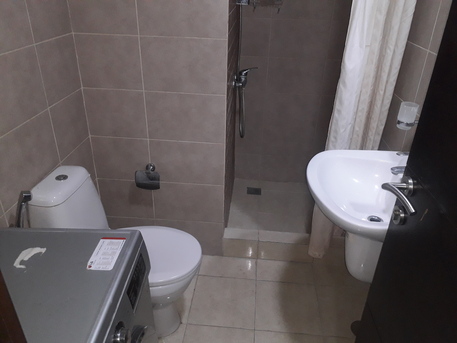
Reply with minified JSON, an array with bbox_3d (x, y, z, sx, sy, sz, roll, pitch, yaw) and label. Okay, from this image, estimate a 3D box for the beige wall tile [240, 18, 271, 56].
[{"bbox_3d":[0.177,-0.917,2.440,0.208,0.253,0.010,4,29,4],"label":"beige wall tile"}]

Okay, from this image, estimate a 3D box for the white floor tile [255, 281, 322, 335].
[{"bbox_3d":[0.309,0.708,1.861,0.332,0.012,0.323,4,28,4],"label":"white floor tile"}]

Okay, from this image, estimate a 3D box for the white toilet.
[{"bbox_3d":[-0.445,0.386,1.609,0.650,0.760,0.375,4,29,4],"label":"white toilet"}]

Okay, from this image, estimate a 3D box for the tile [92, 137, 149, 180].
[{"bbox_3d":[-0.574,-0.068,1.924,0.307,0.253,0.010,4,29,4],"label":"tile"}]

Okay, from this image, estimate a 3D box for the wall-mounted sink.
[{"bbox_3d":[0.534,0.269,1.432,0.495,0.520,0.590,4,28,4],"label":"wall-mounted sink"}]

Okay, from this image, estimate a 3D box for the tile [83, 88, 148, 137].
[{"bbox_3d":[-0.564,-0.288,1.801,0.308,0.253,0.012,4,28,4],"label":"tile"}]

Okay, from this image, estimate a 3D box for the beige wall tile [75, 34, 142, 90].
[{"bbox_3d":[-0.558,-0.510,1.681,0.308,0.253,0.012,4,28,4],"label":"beige wall tile"}]

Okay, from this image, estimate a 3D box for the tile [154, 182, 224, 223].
[{"bbox_3d":[-0.225,0.178,2.018,0.399,0.253,0.012,4,28,4],"label":"tile"}]

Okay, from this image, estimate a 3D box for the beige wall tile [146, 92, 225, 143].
[{"bbox_3d":[-0.212,-0.266,1.778,0.399,0.253,0.012,4,28,4],"label":"beige wall tile"}]

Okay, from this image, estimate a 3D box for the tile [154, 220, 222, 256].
[{"bbox_3d":[-0.234,0.395,2.141,0.400,0.248,0.010,4,29,4],"label":"tile"}]

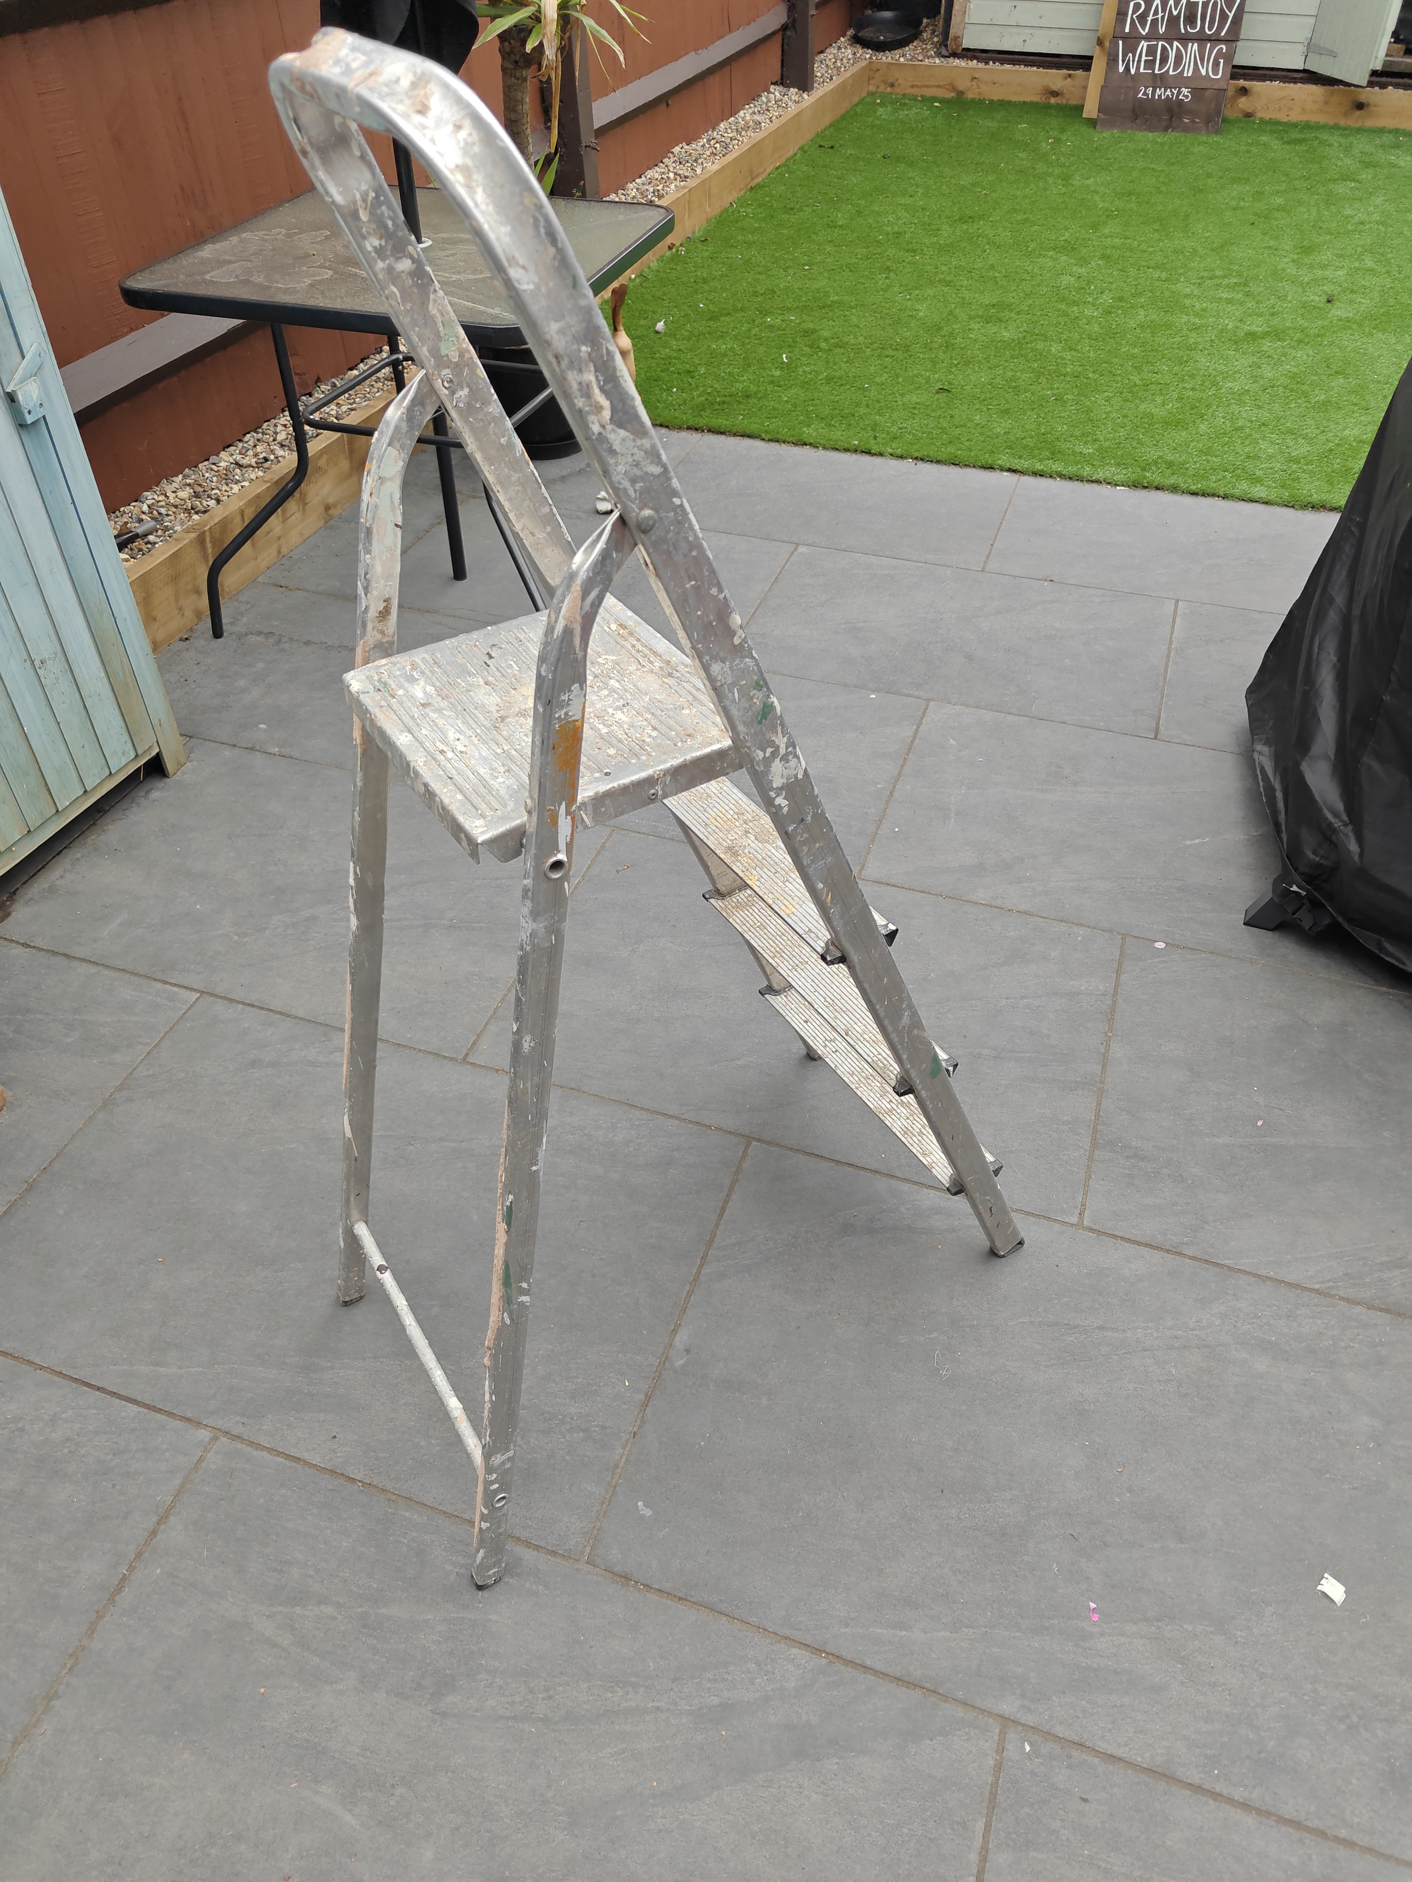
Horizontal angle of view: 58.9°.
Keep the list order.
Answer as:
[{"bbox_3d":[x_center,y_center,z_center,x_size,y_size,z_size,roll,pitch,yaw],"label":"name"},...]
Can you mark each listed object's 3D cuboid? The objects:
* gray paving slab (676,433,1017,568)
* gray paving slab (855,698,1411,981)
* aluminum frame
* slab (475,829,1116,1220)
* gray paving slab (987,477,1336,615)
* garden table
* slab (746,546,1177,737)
[{"bbox_3d":[0.333,-1.170,3.315,0.900,0.022,0.600,13,45,14],"label":"gray paving slab"},{"bbox_3d":[0.795,-0.195,2.273,0.900,0.022,0.600,13,45,14],"label":"gray paving slab"},{"bbox_3d":[-0.035,-0.051,1.152,0.775,1.305,0.425,-25,48,-24],"label":"aluminum frame"},{"bbox_3d":[0.164,0.093,1.968,0.900,0.022,0.600,13,45,14],"label":"slab"},{"bbox_3d":[1.191,-0.973,3.102,0.900,0.022,0.600,13,45,14],"label":"gray paving slab"},{"bbox_3d":[-0.581,-1.143,2.756,0.862,0.708,0.862,12,44,12],"label":"garden table"},{"bbox_3d":[0.561,-0.683,2.795,0.900,0.022,0.600,13,45,14],"label":"slab"}]

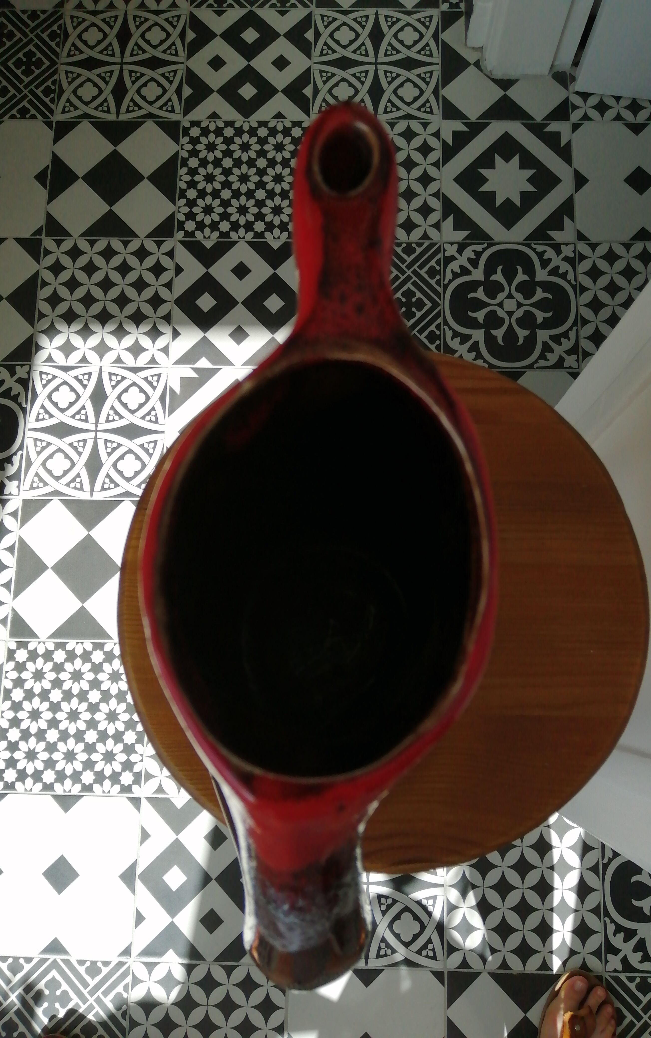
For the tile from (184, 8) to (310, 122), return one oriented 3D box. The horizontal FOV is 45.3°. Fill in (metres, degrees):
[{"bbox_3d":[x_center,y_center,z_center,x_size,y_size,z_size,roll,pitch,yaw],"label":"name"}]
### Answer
[{"bbox_3d":[-0.120,-0.713,1.229,0.198,0.010,0.198,1,80,1],"label":"tile"}]

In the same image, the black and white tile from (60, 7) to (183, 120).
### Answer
[{"bbox_3d":[-0.320,-0.716,1.234,0.198,0.010,0.198,1,80,1],"label":"black and white tile"}]

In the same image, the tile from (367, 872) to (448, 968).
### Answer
[{"bbox_3d":[0.055,0.472,1.013,0.198,0.010,0.198,1,80,1],"label":"tile"}]

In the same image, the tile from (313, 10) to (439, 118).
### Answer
[{"bbox_3d":[0.080,-0.710,1.224,0.198,0.010,0.198,1,80,1],"label":"tile"}]

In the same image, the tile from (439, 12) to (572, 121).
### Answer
[{"bbox_3d":[0.282,-0.714,1.232,0.200,0.010,0.200,1,80,1],"label":"tile"}]

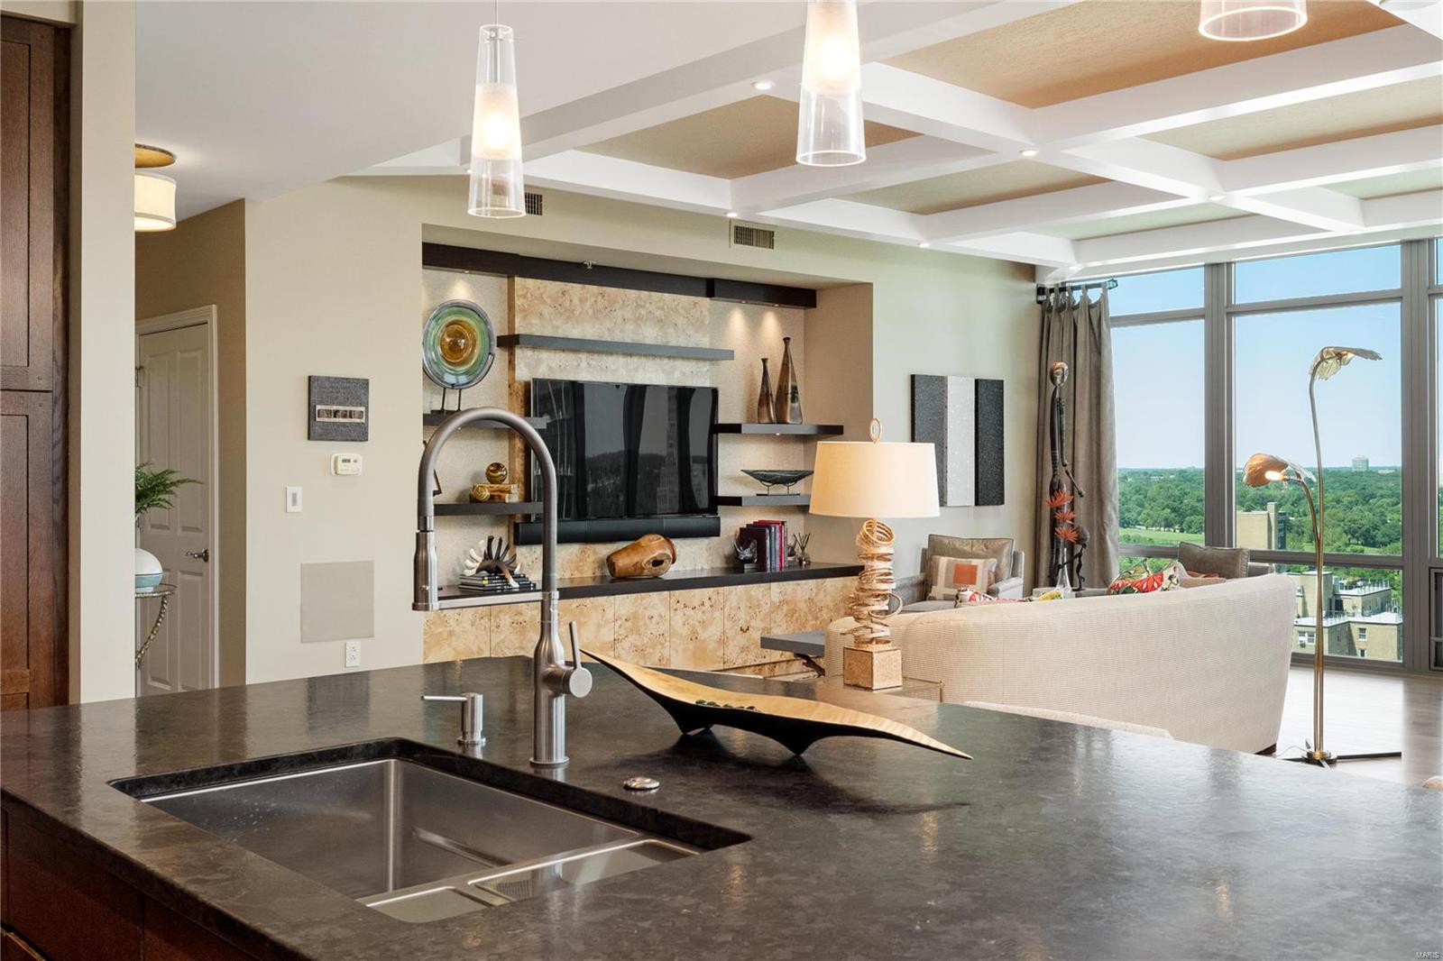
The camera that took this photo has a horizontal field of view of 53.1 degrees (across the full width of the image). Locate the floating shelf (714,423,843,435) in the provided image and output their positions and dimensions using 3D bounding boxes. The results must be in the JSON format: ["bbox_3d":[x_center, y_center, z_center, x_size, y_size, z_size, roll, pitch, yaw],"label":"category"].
[{"bbox_3d":[0.350,-0.329,9.464,0.947,0.063,0.361,-1,1,-43],"label":"floating shelf"}]

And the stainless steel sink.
[{"bbox_3d":[-0.388,0.547,1.754,0.460,0.240,0.810,0,0,-42],"label":"stainless steel sink"}]

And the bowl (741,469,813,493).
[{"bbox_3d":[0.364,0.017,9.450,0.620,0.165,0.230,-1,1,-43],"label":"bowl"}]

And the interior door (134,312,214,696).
[{"bbox_3d":[-2.768,0.258,7.303,0.045,2.035,0.915,0,0,-42],"label":"interior door"}]

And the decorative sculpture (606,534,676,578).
[{"bbox_3d":[-0.478,0.451,8.620,0.410,0.265,0.240,0,0,-24],"label":"decorative sculpture"}]

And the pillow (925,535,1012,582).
[{"bbox_3d":[1.620,0.575,9.380,0.550,0.410,0.160,0,-12,34],"label":"pillow"}]

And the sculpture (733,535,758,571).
[{"bbox_3d":[0.158,0.474,9.013,0.120,0.205,0.110,0,0,-42],"label":"sculpture"}]

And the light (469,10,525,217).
[{"bbox_3d":[-0.367,-0.590,2.360,0.094,0.300,0.094,0,0,0],"label":"light"}]

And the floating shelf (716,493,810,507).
[{"bbox_3d":[0.363,0.131,9.716,0.955,0.063,0.368,0,1,-42],"label":"floating shelf"}]

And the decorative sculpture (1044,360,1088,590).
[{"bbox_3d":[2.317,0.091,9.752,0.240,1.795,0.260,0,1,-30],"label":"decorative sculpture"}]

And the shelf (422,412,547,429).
[{"bbox_3d":[-1.435,-0.312,7.773,0.952,0.063,0.361,-1,1,-43],"label":"shelf"}]

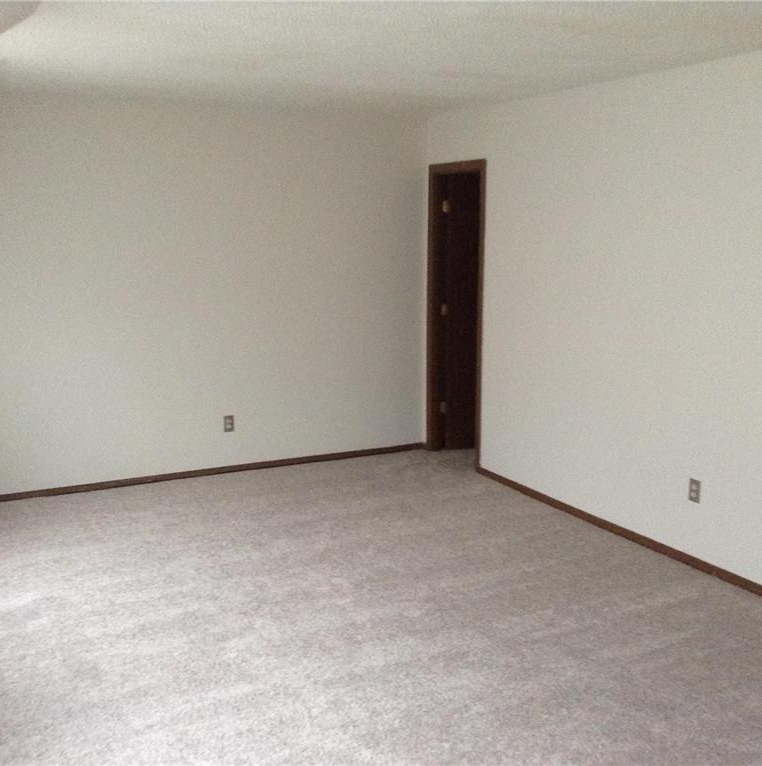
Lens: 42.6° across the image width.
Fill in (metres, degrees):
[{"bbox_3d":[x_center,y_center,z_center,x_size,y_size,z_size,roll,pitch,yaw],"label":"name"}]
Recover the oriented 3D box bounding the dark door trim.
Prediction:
[{"bbox_3d":[0.565,-0.478,6.878,0.130,2.100,0.750,-5,11,-26],"label":"dark door trim"}]

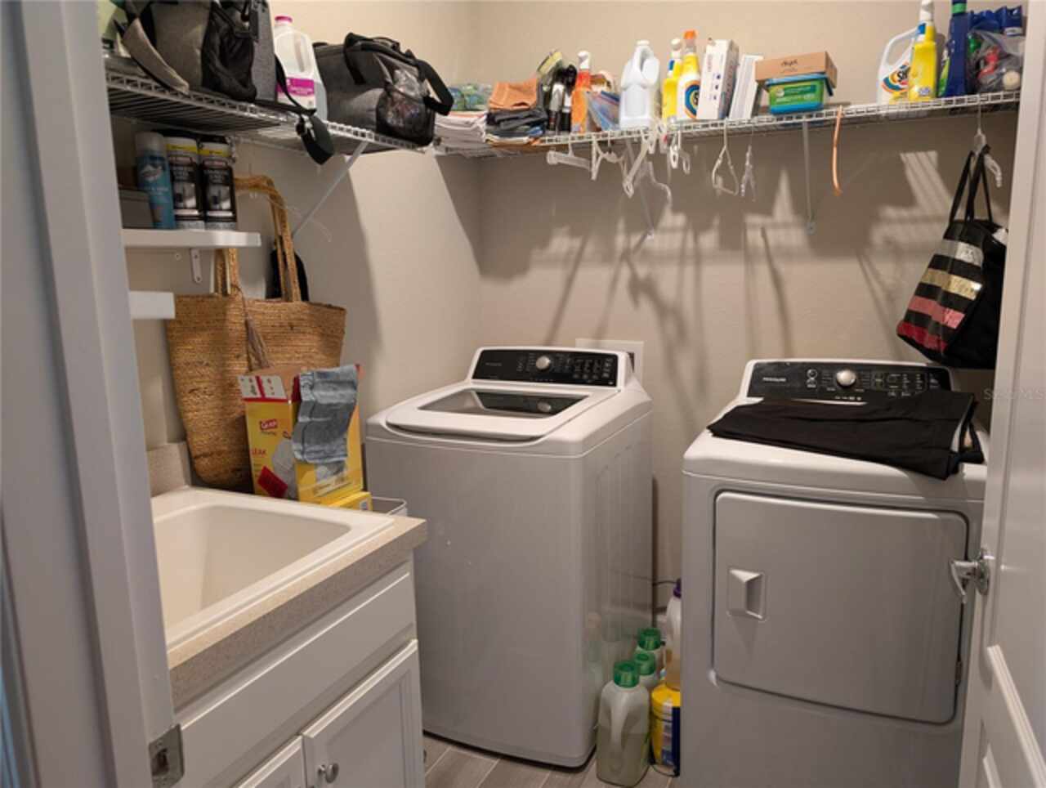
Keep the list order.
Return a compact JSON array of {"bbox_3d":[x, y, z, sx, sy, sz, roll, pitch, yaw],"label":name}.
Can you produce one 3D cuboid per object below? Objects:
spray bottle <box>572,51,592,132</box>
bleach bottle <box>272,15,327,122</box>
[{"bbox_3d":[0.192,-0.955,2.327,0.068,0.258,0.092,1,10,15],"label":"spray bottle"},{"bbox_3d":[-0.525,-0.717,1.624,0.140,0.240,0.132,-6,11,-24],"label":"bleach bottle"}]

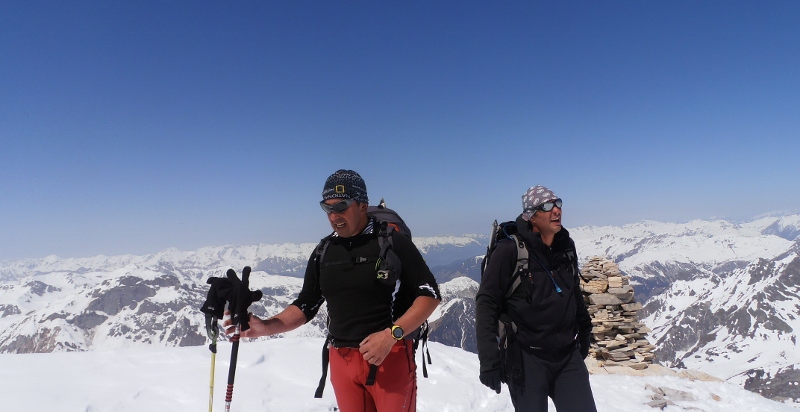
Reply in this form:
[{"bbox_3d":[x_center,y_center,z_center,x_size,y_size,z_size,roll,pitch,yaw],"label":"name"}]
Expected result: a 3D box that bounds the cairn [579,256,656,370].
[{"bbox_3d":[2.286,1.190,6.200,1.050,1.220,1.050,-2,-4,6],"label":"cairn"}]

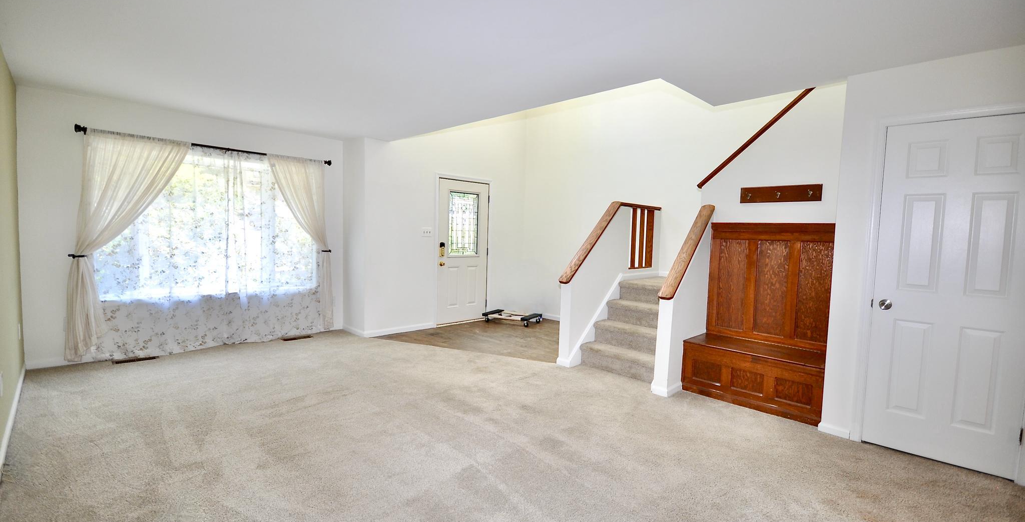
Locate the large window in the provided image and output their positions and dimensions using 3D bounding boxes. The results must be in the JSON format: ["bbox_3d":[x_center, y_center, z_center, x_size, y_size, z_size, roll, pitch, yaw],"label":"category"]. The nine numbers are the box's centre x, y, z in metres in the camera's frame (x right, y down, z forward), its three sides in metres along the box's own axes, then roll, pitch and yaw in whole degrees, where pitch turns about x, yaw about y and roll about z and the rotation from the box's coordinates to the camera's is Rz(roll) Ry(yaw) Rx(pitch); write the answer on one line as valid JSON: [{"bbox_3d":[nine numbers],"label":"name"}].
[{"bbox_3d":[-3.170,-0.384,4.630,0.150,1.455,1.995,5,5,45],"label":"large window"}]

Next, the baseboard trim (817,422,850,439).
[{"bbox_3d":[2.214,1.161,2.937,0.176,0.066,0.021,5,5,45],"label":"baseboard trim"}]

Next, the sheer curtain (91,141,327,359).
[{"bbox_3d":[-3.087,-0.148,4.578,0.090,2.095,2.080,5,5,45],"label":"sheer curtain"}]

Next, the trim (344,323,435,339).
[{"bbox_3d":[-1.654,0.877,5.780,0.615,0.080,1.000,5,5,45],"label":"trim"}]

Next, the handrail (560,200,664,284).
[{"bbox_3d":[1.204,-0.238,4.909,0.140,0.900,1.980,5,5,43],"label":"handrail"}]

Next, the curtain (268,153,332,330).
[{"bbox_3d":[-2.532,-0.172,5.128,0.723,2.115,0.120,-1,5,-42],"label":"curtain"}]

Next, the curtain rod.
[{"bbox_3d":[-3.050,-1.186,4.525,0.100,0.075,2.240,5,5,45],"label":"curtain rod"}]

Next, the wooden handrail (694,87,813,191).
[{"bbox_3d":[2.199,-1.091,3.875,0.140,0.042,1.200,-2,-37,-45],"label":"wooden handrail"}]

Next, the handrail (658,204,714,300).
[{"bbox_3d":[1.582,-0.121,3.820,0.132,0.039,1.170,5,49,45],"label":"handrail"}]

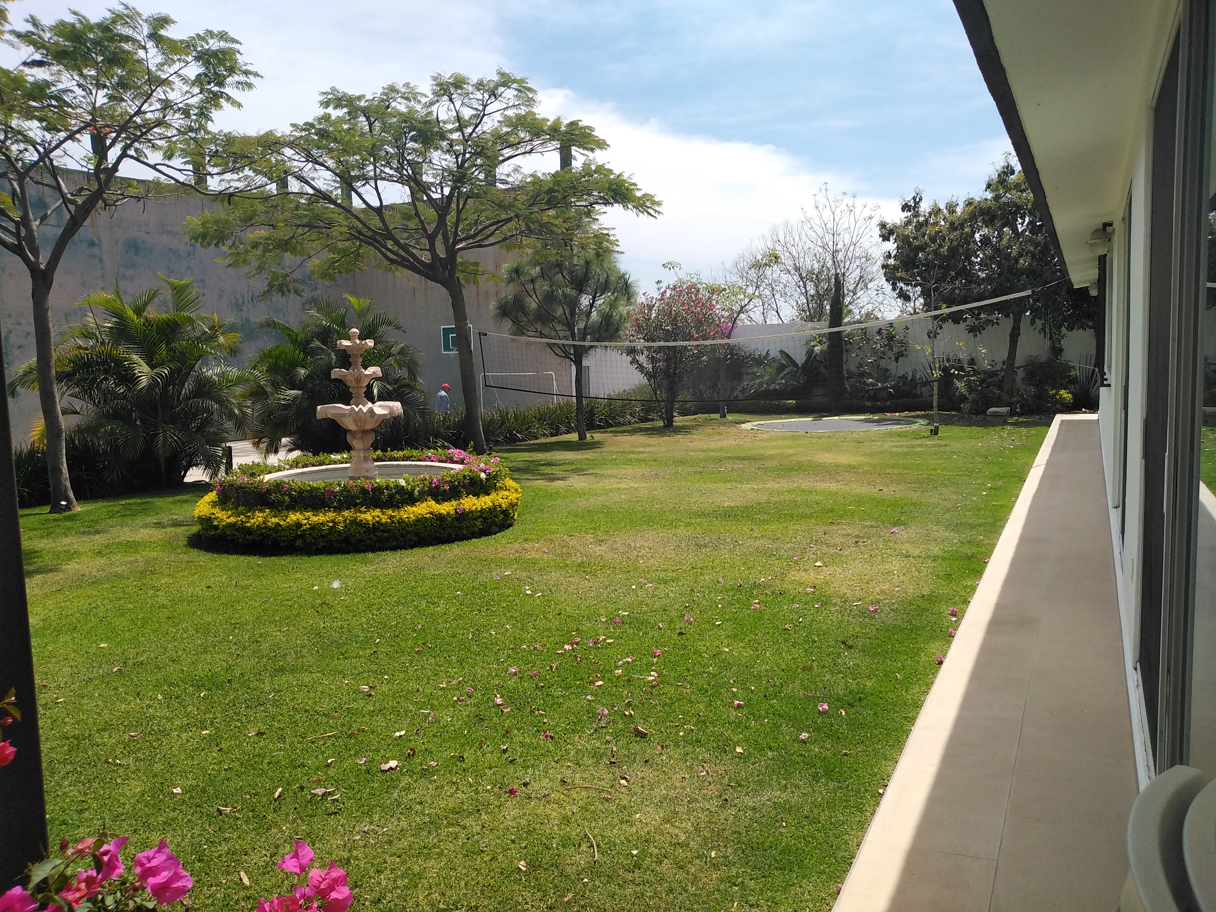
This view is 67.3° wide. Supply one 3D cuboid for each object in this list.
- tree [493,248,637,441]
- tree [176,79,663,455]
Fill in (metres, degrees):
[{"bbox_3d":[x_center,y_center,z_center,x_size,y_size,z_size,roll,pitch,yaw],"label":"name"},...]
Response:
[{"bbox_3d":[-0.940,-2.401,19.280,2.950,4.140,2.800,-2,6,-2],"label":"tree"},{"bbox_3d":[-3.597,-3.552,16.820,8.600,7.150,7.500,-3,6,-11],"label":"tree"}]

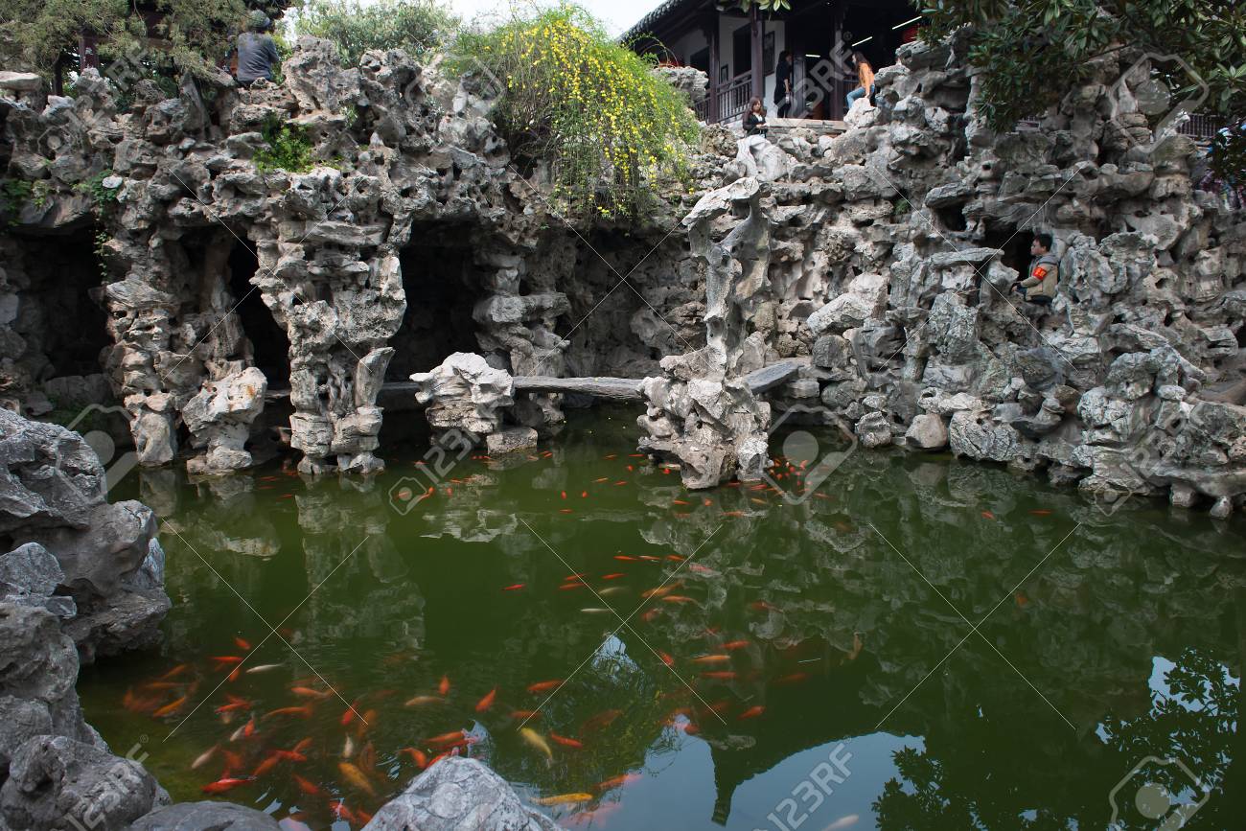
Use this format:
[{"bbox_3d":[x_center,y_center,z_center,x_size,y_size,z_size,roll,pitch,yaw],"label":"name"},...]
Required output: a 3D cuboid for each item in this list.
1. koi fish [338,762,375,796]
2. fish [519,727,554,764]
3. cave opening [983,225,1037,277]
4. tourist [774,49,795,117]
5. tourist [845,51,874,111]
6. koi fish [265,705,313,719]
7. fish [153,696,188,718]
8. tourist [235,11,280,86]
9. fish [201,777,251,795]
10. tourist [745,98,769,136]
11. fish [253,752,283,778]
[{"bbox_3d":[-1.216,1.657,3.780,0.065,0.075,0.305,-10,13,-44],"label":"koi fish"},{"bbox_3d":[-0.434,1.647,4.143,0.085,0.085,0.320,-6,10,-29],"label":"fish"},{"bbox_3d":[4.990,-2.118,10.700,0.700,0.680,0.600,4,10,30],"label":"cave opening"},{"bbox_3d":[3.618,-7.321,18.600,0.400,1.600,0.450,-1,10,0],"label":"tourist"},{"bbox_3d":[4.812,-6.760,16.900,0.580,1.200,0.450,-2,10,-5],"label":"tourist"},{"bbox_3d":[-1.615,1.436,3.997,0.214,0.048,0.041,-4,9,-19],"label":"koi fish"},{"bbox_3d":[-2.511,1.613,4.612,0.065,0.075,0.230,3,9,22],"label":"fish"},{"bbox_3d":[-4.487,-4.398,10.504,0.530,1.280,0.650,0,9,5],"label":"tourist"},{"bbox_3d":[-1.756,1.633,3.689,0.200,0.058,0.050,-4,10,-16],"label":"fish"},{"bbox_3d":[2.364,-4.940,14.700,0.480,1.320,0.500,-6,10,-27],"label":"tourist"},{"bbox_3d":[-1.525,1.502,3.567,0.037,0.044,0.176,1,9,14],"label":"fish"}]

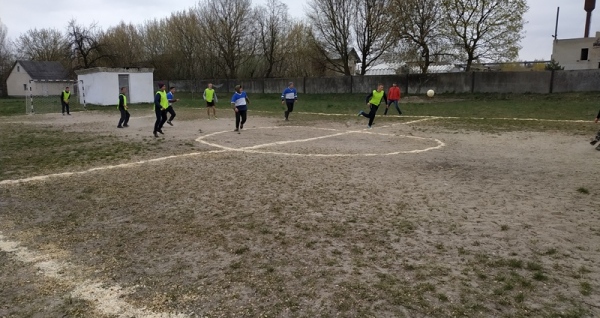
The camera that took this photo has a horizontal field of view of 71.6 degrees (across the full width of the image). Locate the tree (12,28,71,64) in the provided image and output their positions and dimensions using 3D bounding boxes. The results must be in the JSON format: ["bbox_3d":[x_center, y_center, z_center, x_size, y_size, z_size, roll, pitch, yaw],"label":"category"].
[{"bbox_3d":[-45.983,-17.522,74.000,9.400,10.800,9.200,-1,10,0],"label":"tree"}]

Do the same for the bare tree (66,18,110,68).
[{"bbox_3d":[-20.675,-10.011,40.869,4.518,7.264,4.292,0,10,0],"label":"bare tree"}]

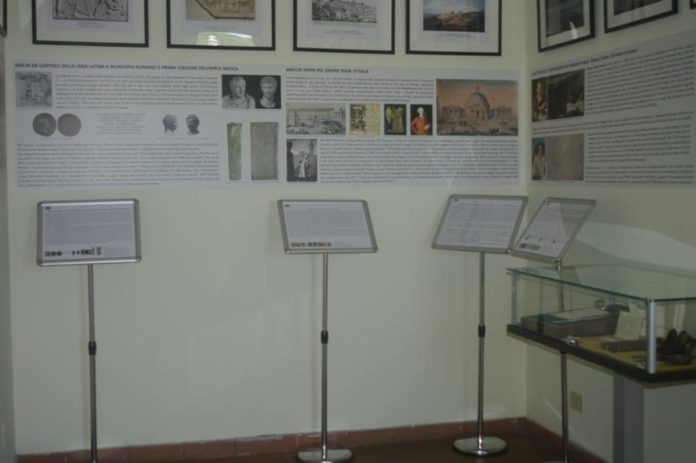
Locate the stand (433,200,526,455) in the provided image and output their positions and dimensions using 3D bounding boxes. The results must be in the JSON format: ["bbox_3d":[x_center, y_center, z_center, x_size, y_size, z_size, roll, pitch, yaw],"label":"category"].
[{"bbox_3d":[0.689,0.476,4.595,0.455,1.300,0.285,2,4,38],"label":"stand"}]

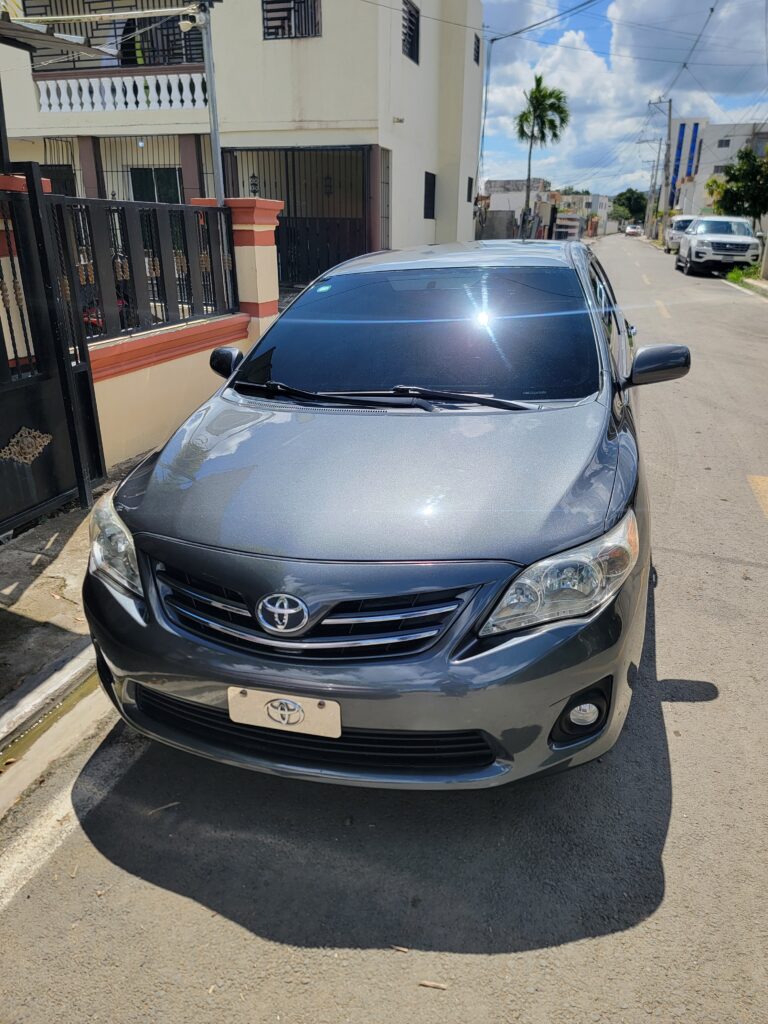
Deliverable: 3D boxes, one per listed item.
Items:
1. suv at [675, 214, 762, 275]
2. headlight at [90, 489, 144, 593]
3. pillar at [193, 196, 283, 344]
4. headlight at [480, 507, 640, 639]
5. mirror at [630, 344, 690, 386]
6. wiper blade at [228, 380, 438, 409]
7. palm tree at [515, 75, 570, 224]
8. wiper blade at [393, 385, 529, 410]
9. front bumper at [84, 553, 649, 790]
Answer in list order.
[{"bbox_3d":[11.066,-8.809,23.455,2.050,1.780,5.040,8,23,15],"label":"suv"},{"bbox_3d":[-0.766,0.072,2.136,0.380,0.225,0.460,3,22,16],"label":"headlight"},{"bbox_3d":[-1.192,-1.789,6.213,0.550,1.750,0.470,8,22,19],"label":"pillar"},{"bbox_3d":[0.450,0.145,1.778,0.380,0.225,0.460,3,22,16],"label":"headlight"},{"bbox_3d":[1.042,-0.565,2.706,0.230,0.150,0.170,3,22,16],"label":"mirror"},{"bbox_3d":[-0.217,-0.440,2.650,0.910,0.060,0.080,11,25,28],"label":"wiper blade"},{"bbox_3d":[8.668,-19.790,39.865,3.144,8.275,3.144,0,21,0],"label":"palm tree"},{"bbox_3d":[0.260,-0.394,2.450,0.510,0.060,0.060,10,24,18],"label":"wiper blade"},{"bbox_3d":[-0.174,0.364,1.956,1.730,0.570,0.550,3,22,16],"label":"front bumper"}]

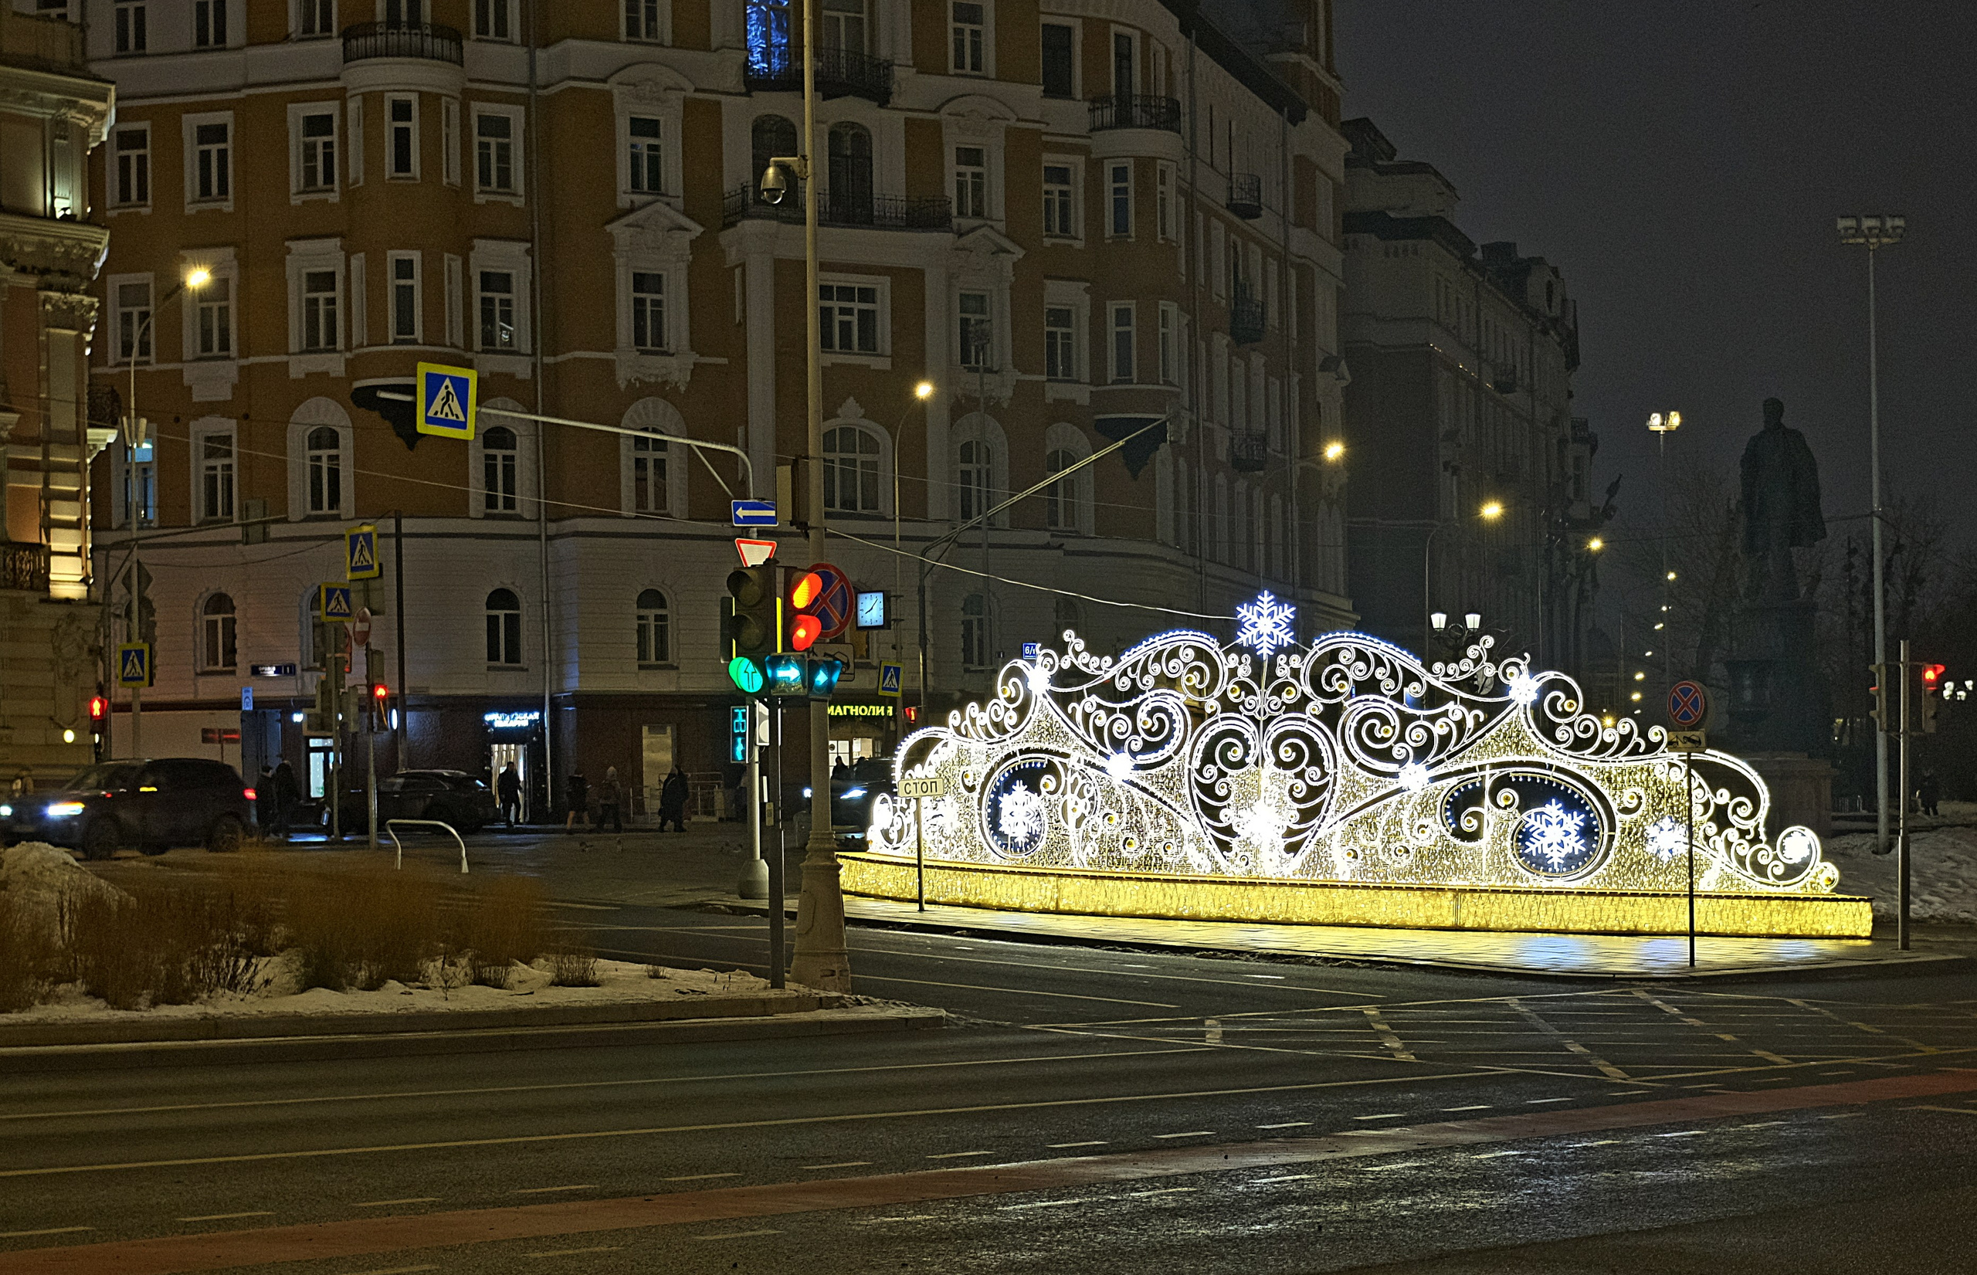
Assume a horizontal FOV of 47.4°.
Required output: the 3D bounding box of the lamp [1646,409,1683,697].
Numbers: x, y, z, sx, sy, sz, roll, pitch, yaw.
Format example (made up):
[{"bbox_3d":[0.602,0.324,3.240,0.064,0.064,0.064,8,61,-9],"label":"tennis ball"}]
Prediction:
[{"bbox_3d":[18.308,-0.606,61.000,1.000,11.100,0.700,-1,-2,18],"label":"lamp"}]

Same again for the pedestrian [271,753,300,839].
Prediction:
[{"bbox_3d":[-14.514,3.331,46.500,0.580,1.740,0.420,0,-2,-23],"label":"pedestrian"}]

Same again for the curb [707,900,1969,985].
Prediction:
[{"bbox_3d":[2.600,2.940,21.500,13.000,0.200,4.500,-1,-2,14],"label":"curb"}]

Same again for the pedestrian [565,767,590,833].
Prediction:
[{"bbox_3d":[-10.584,4.183,58.000,0.620,1.690,0.500,0,-3,0],"label":"pedestrian"}]

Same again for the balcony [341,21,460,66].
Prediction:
[{"bbox_3d":[-14.546,-14.726,55.800,2.800,0.980,1.000,-1,-2,-5],"label":"balcony"}]

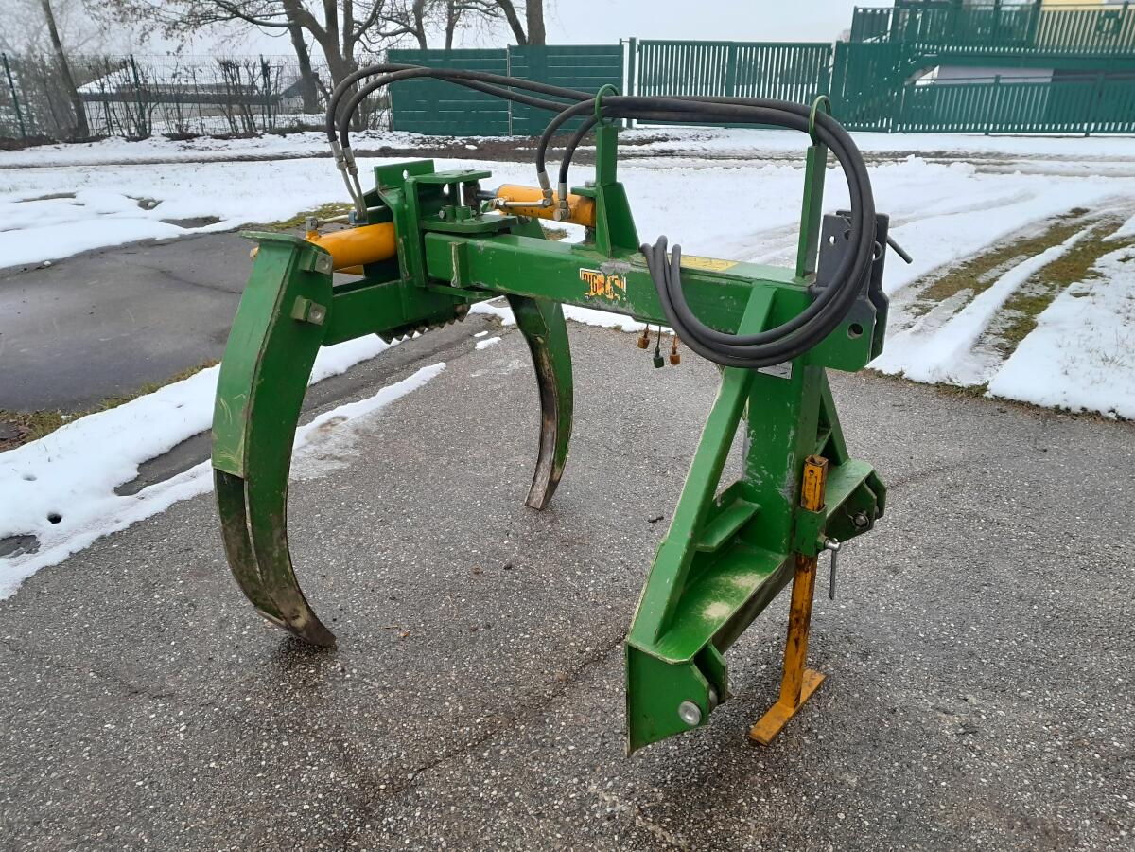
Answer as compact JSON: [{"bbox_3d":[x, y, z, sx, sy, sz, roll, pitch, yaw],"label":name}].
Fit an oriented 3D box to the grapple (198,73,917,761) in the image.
[{"bbox_3d":[0.034,-0.077,2.111,1.365,1.425,1.312,18,29,34],"label":"grapple"}]

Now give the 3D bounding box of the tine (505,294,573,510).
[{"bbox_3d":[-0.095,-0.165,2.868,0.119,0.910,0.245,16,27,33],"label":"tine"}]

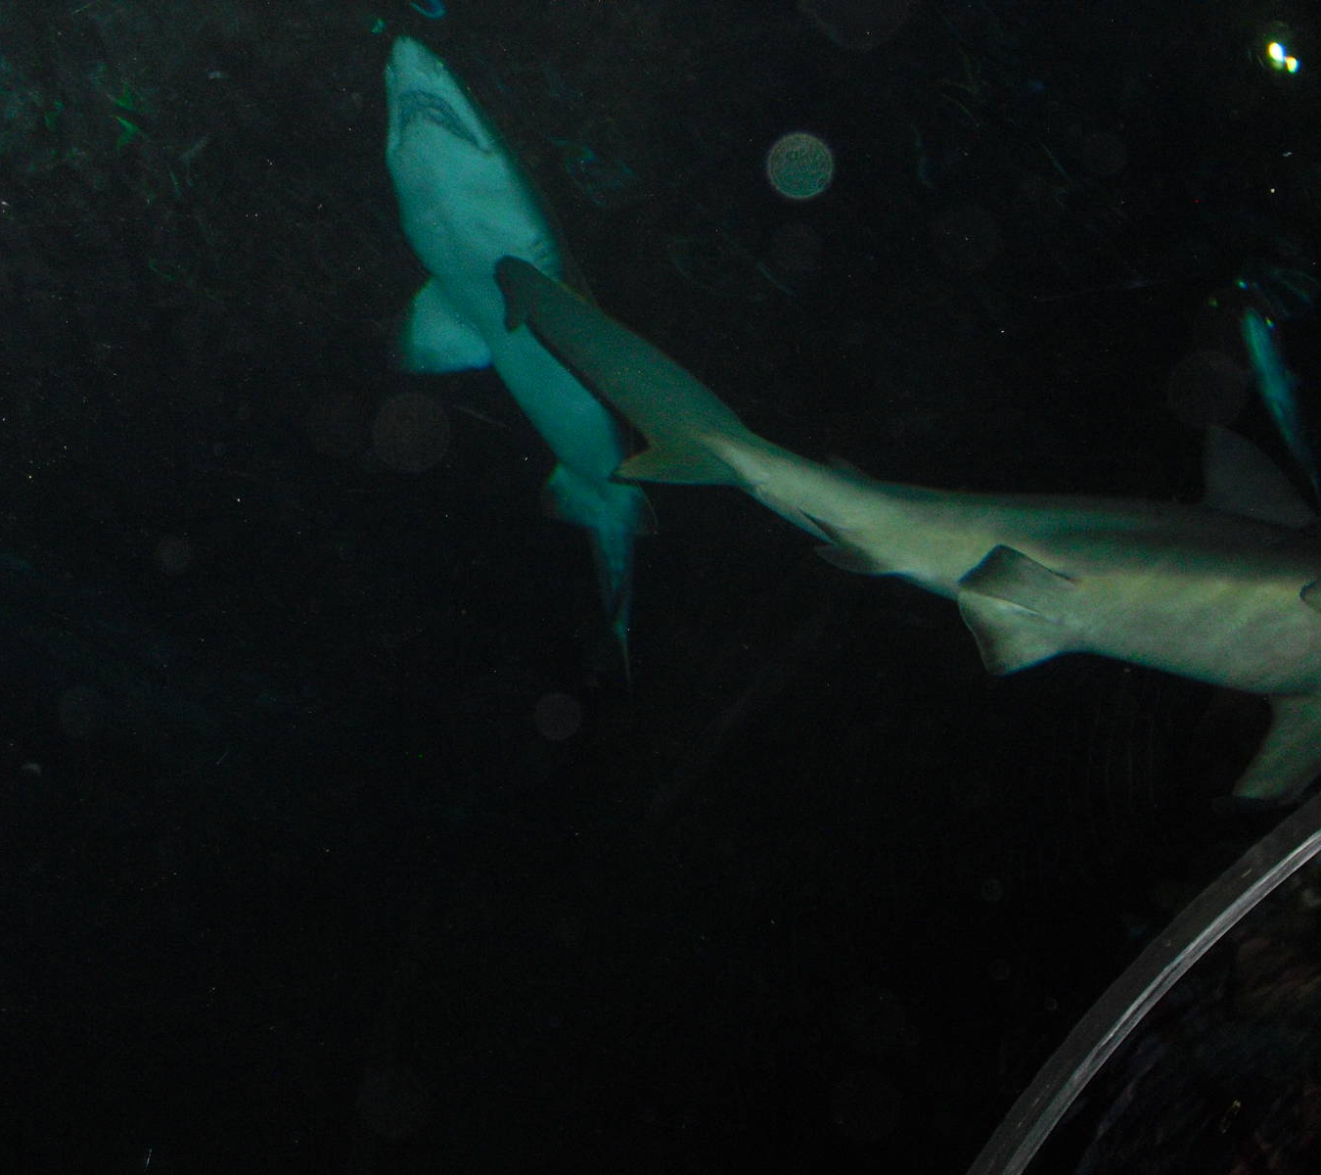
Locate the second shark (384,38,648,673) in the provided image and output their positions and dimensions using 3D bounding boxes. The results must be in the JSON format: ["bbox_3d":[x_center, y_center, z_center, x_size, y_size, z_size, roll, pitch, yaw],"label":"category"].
[{"bbox_3d":[-0.230,-0.330,3.700,0.650,0.520,2.400,-4,-30,7],"label":"second shark"}]

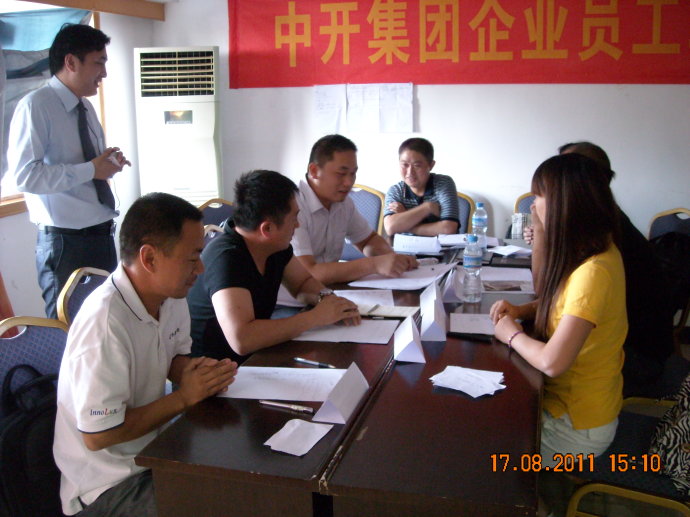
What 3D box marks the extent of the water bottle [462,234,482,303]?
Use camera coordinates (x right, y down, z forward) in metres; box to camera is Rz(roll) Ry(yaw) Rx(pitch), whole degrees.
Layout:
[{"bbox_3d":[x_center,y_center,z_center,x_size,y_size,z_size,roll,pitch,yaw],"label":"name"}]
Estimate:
[{"bbox_3d":[0.458,0.035,2.491,0.066,0.235,0.066,-1,12,0],"label":"water bottle"}]

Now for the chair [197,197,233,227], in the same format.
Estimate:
[{"bbox_3d":[-0.468,0.164,3.678,0.560,0.930,0.440,8,16,33],"label":"chair"}]

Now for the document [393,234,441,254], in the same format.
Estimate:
[{"bbox_3d":[0.341,-0.070,3.424,0.230,0.035,0.290,-1,12,0],"label":"document"}]

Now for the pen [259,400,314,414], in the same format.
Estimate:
[{"bbox_3d":[-0.141,0.354,1.671,0.142,0.012,0.012,4,15,20],"label":"pen"}]

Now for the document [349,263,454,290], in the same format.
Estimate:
[{"bbox_3d":[0.223,0.071,2.746,0.330,0.040,0.360,3,14,16],"label":"document"}]

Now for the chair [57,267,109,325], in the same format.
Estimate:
[{"bbox_3d":[-0.594,0.484,2.374,0.530,0.930,0.440,2,14,11],"label":"chair"}]

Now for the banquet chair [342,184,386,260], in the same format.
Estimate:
[{"bbox_3d":[0.017,0.085,4.113,0.440,0.940,0.560,0,13,7],"label":"banquet chair"}]

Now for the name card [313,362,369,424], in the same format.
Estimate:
[{"bbox_3d":[-0.006,0.320,1.691,0.079,0.064,0.210,4,15,17],"label":"name card"}]

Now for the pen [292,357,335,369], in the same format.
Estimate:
[{"bbox_3d":[-0.085,0.289,1.922,0.142,0.011,0.012,6,15,32],"label":"pen"}]

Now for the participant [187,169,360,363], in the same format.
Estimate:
[{"bbox_3d":[-0.213,0.338,2.275,0.640,1.250,0.520,4,14,25],"label":"participant"}]

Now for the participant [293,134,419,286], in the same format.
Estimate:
[{"bbox_3d":[-0.021,0.151,2.896,0.680,1.310,0.540,6,16,27],"label":"participant"}]

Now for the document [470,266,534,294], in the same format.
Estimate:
[{"bbox_3d":[0.609,0.080,2.796,0.275,0.008,0.400,2,13,16],"label":"document"}]

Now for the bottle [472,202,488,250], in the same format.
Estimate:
[{"bbox_3d":[0.634,-0.158,3.243,0.066,0.224,0.066,3,15,16],"label":"bottle"}]

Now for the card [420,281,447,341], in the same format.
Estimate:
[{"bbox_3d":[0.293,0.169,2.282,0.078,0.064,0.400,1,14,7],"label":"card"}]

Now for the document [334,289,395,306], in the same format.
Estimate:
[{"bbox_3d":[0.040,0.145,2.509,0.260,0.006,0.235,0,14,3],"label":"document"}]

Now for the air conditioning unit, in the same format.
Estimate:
[{"bbox_3d":[-1.081,-0.490,4.802,0.520,1.819,0.320,-2,12,-3],"label":"air conditioning unit"}]

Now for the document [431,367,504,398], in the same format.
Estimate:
[{"bbox_3d":[0.326,0.307,1.786,0.175,0.010,0.160,2,13,12],"label":"document"}]

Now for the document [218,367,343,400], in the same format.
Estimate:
[{"bbox_3d":[-0.154,0.320,1.803,0.300,0.006,0.212,0,13,9],"label":"document"}]

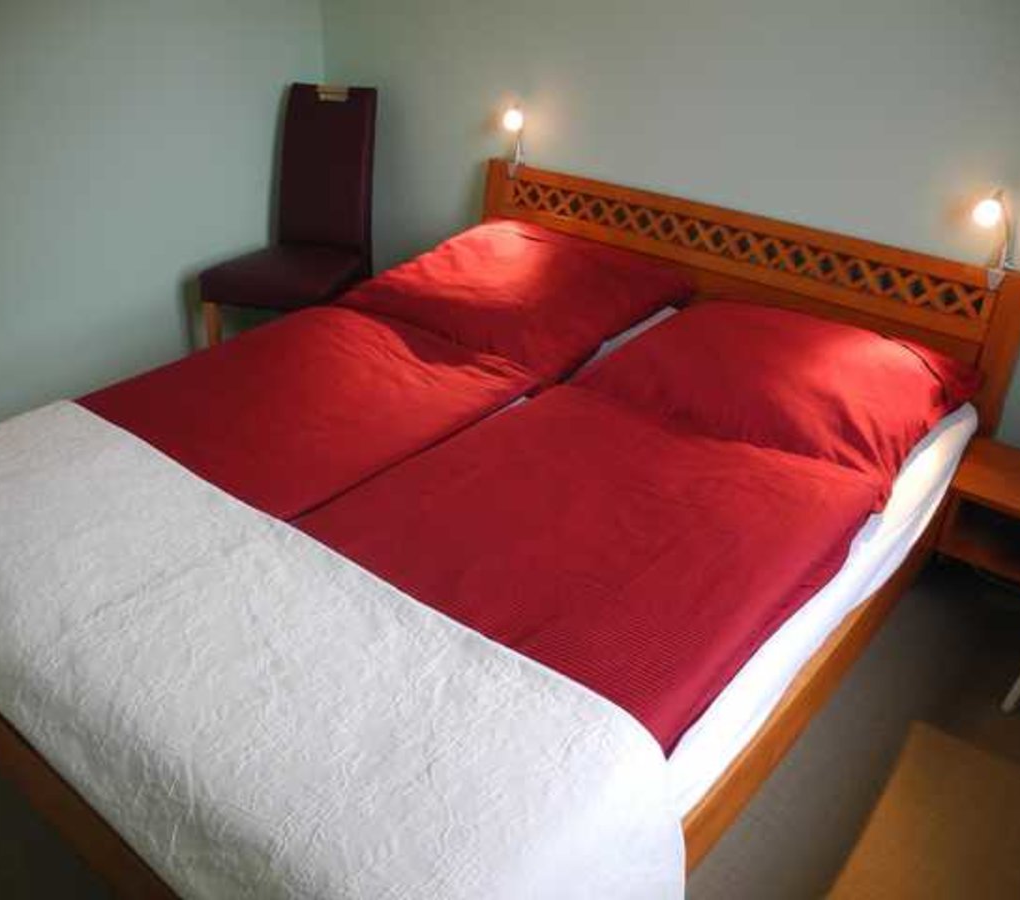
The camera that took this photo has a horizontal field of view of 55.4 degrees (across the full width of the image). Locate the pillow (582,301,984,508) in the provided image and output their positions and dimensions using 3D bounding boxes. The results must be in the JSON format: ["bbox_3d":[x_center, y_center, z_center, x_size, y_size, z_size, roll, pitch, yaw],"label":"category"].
[{"bbox_3d":[0.603,-0.169,2.278,0.780,0.160,0.710,24,38,34],"label":"pillow"}]

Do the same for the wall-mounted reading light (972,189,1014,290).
[{"bbox_3d":[1.106,-0.469,2.232,0.065,0.220,0.100,24,38,34],"label":"wall-mounted reading light"}]

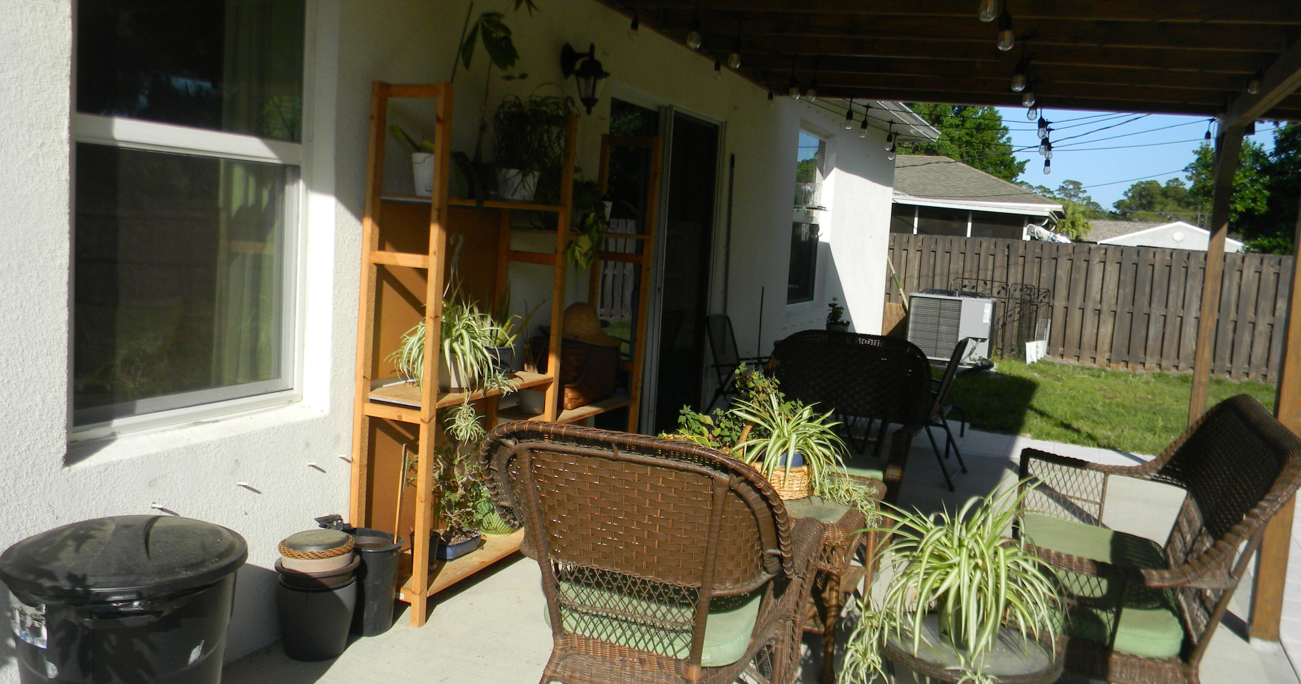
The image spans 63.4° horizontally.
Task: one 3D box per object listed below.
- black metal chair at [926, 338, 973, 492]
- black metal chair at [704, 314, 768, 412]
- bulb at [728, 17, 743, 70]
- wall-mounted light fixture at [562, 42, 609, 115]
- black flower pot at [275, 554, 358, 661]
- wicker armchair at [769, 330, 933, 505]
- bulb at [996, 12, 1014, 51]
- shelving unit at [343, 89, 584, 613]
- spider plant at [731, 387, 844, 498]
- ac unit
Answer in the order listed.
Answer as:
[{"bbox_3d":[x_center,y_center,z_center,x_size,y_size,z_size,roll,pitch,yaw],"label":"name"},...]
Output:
[{"bbox_3d":[1.625,0.389,6.450,0.620,0.880,0.580,6,6,22],"label":"black metal chair"},{"bbox_3d":[0.702,0.275,7.027,0.620,0.880,0.580,6,6,22],"label":"black metal chair"},{"bbox_3d":[0.315,-1.110,3.930,0.048,0.186,0.048,6,6,22],"label":"bulb"},{"bbox_3d":[-0.286,-1.179,4.717,0.215,0.330,0.175,6,6,22],"label":"wall-mounted light fixture"},{"bbox_3d":[-1.036,0.835,3.266,0.250,0.252,0.250,3,6,0],"label":"black flower pot"},{"bbox_3d":[0.847,0.471,4.876,0.790,0.930,0.790,6,6,22],"label":"wicker armchair"},{"bbox_3d":[1.001,-0.878,2.970,0.048,0.112,0.048,6,6,22],"label":"bulb"},{"bbox_3d":[-0.668,0.020,3.877,0.295,1.790,0.890,7,7,23],"label":"shelving unit"},{"bbox_3d":[0.461,0.319,3.530,0.390,0.350,0.370,6,6,22],"label":"spider plant"},{"bbox_3d":[3.716,-0.195,12.963,0.920,0.860,0.900,6,6,22],"label":"ac unit"}]

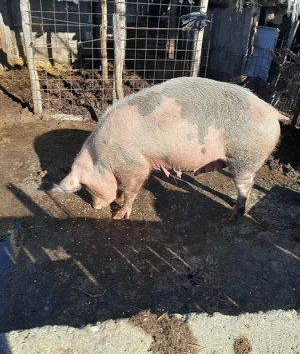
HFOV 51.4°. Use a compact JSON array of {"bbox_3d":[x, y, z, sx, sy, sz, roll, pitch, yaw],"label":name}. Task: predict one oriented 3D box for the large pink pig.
[{"bbox_3d":[0.112,-0.181,2.168,1.580,0.955,0.480,1,28,-5],"label":"large pink pig"}]

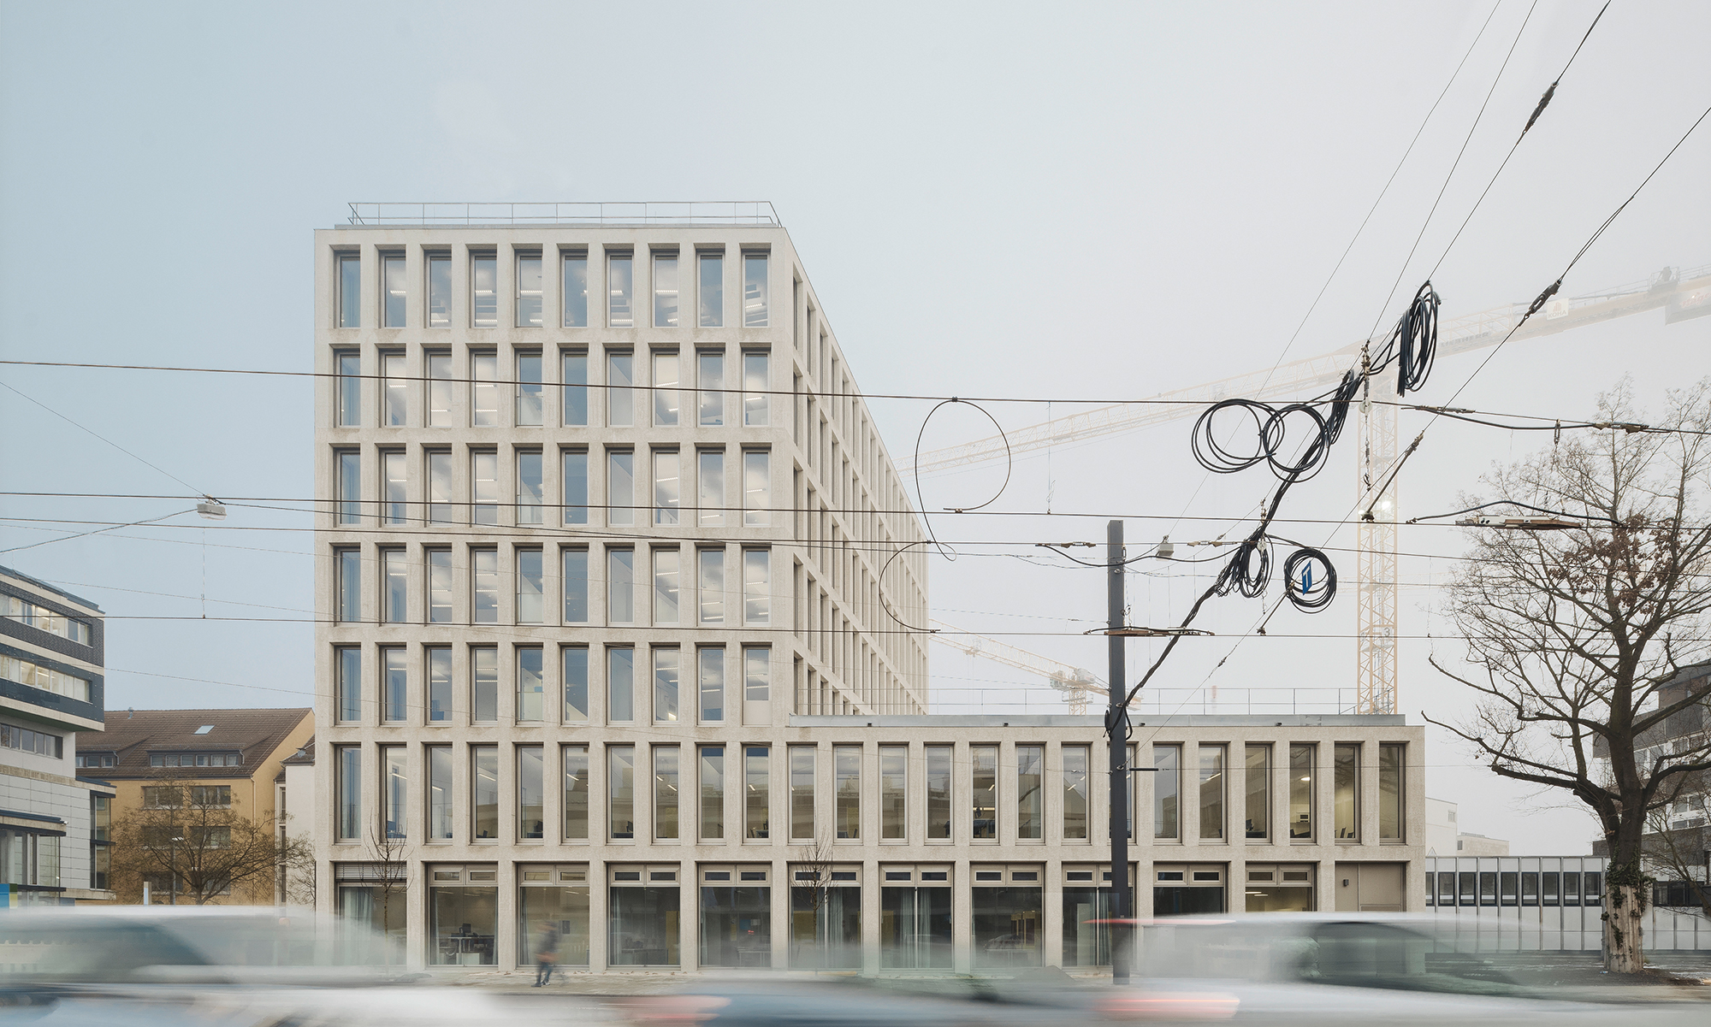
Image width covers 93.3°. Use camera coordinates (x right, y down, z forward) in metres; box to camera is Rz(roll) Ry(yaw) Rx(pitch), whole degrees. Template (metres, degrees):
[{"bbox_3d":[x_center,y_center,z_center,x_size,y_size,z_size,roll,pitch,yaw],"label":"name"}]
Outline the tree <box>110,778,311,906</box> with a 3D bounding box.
[{"bbox_3d":[-34.256,18.788,43.000,10.900,9.700,10.300,0,0,0],"label":"tree"}]

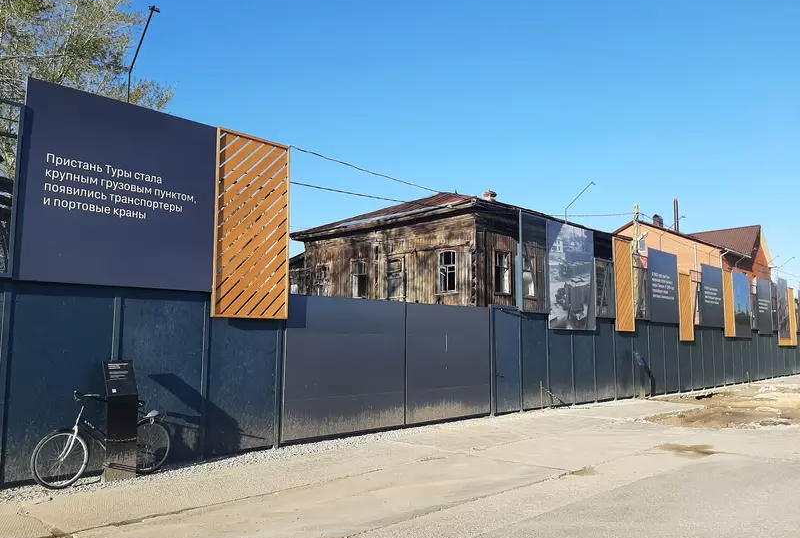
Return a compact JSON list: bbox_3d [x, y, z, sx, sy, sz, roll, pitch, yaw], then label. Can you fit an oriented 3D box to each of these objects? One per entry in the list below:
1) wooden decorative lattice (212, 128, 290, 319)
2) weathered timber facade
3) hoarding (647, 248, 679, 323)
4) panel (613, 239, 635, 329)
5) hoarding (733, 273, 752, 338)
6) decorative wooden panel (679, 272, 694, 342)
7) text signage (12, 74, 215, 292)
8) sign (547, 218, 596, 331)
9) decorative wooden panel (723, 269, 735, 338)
[{"bbox_3d":[-2.312,-0.652,9.385,0.120,2.838,1.292,-6,-9,44],"label":"wooden decorative lattice"},{"bbox_3d":[3.084,0.806,28.128,10.831,8.349,12.173,-6,-9,44],"label":"weathered timber facade"},{"bbox_3d":[9.116,0.630,20.816,0.100,2.412,2.539,-6,-9,44],"label":"hoarding"},{"bbox_3d":[6.877,0.496,18.576,0.120,2.837,1.347,-6,-9,44],"label":"panel"},{"bbox_3d":[15.369,1.654,27.044,0.100,2.819,2.301,-6,-9,44],"label":"hoarding"},{"bbox_3d":[10.516,1.417,22.164,0.120,2.460,1.260,-6,-9,44],"label":"decorative wooden panel"},{"bbox_3d":[-3.661,-0.982,8.039,0.100,2.463,2.473,-6,-9,44],"label":"text signage"},{"bbox_3d":[4.640,0.238,16.321,0.100,2.812,2.504,-6,-9,44],"label":"sign"},{"bbox_3d":[14.052,1.492,25.741,0.120,2.823,1.277,-6,-9,44],"label":"decorative wooden panel"}]

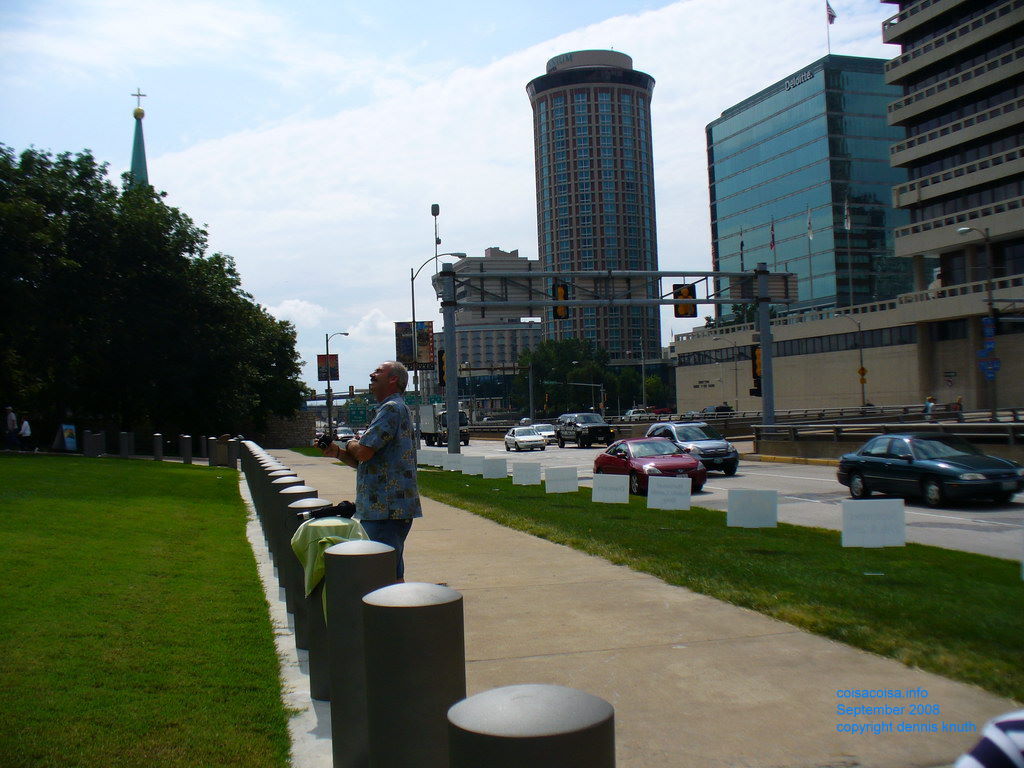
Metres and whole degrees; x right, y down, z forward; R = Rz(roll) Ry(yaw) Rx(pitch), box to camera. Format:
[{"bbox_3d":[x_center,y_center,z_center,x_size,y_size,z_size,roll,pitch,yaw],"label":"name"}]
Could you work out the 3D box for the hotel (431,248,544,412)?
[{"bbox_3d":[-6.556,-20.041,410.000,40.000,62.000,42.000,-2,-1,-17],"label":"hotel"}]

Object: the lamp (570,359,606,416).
[{"bbox_3d":[10.525,1.096,160.001,3.400,9.300,0.500,-2,-1,-14],"label":"lamp"}]

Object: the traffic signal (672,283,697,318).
[{"bbox_3d":[6.878,-3.304,43.566,0.920,1.340,0.400,-2,-1,-14],"label":"traffic signal"}]

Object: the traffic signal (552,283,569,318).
[{"bbox_3d":[1.882,-3.201,42.467,0.570,1.340,0.400,-2,-1,-14],"label":"traffic signal"}]

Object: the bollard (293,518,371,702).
[{"bbox_3d":[-0.923,1.182,5.716,0.285,0.965,0.285,-2,-1,-17],"label":"bollard"}]

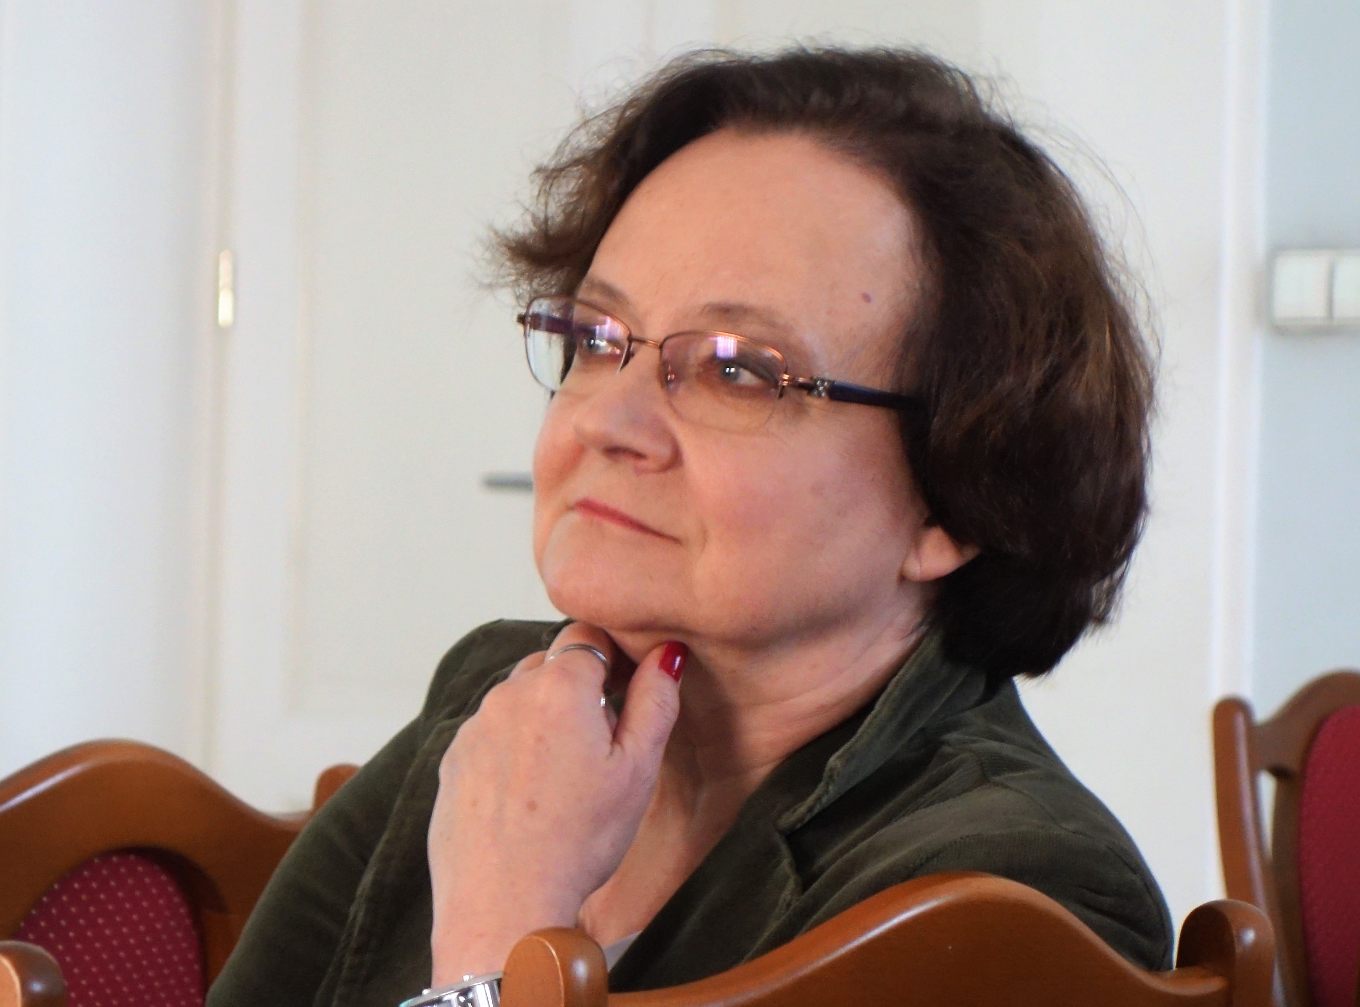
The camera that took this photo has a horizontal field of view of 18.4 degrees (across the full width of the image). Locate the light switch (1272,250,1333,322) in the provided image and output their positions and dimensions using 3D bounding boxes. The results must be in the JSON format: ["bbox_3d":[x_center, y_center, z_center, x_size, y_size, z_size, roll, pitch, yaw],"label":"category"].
[{"bbox_3d":[0.660,-0.230,4.450,0.071,0.076,0.015,1,0,32],"label":"light switch"}]

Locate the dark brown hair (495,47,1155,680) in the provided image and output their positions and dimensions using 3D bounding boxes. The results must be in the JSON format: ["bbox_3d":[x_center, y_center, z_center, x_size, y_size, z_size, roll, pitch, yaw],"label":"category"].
[{"bbox_3d":[0.058,-0.056,1.660,0.245,0.245,0.235,11,2,40],"label":"dark brown hair"}]

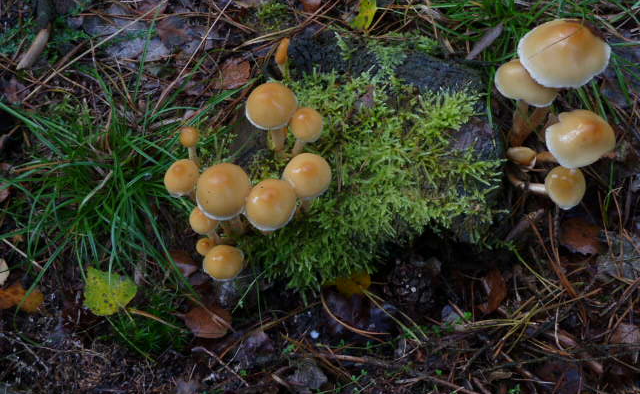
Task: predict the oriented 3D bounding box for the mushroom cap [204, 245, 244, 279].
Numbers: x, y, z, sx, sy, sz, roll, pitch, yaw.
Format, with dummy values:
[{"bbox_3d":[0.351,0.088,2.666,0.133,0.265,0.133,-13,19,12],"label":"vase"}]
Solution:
[{"bbox_3d":[-0.066,0.045,0.504,0.029,0.018,0.029,0,60,0],"label":"mushroom cap"}]

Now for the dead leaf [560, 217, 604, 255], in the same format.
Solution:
[{"bbox_3d":[0.194,0.029,0.546,0.030,0.010,0.028,0,68,0],"label":"dead leaf"}]

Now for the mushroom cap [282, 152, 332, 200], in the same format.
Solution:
[{"bbox_3d":[-0.009,-0.016,0.562,0.038,0.023,0.038,2,58,-3],"label":"mushroom cap"}]

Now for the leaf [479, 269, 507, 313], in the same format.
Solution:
[{"bbox_3d":[0.140,0.077,0.601,0.020,0.010,0.036,15,59,9],"label":"leaf"}]

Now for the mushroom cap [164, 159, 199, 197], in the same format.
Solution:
[{"bbox_3d":[-0.108,-0.014,0.575,0.026,0.020,0.026,0,58,0],"label":"mushroom cap"}]

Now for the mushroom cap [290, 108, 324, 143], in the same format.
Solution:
[{"bbox_3d":[-0.009,-0.056,0.543,0.025,0.017,0.025,0,57,0],"label":"mushroom cap"}]

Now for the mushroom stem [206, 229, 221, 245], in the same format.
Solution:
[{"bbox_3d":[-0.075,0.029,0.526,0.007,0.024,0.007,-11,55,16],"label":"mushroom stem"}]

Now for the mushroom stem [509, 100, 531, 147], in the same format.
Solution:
[{"bbox_3d":[0.155,-0.058,0.577,0.011,0.055,0.011,2,57,-4],"label":"mushroom stem"}]

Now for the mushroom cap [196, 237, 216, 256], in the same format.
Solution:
[{"bbox_3d":[-0.080,0.033,0.517,0.014,0.010,0.014,0,57,0],"label":"mushroom cap"}]

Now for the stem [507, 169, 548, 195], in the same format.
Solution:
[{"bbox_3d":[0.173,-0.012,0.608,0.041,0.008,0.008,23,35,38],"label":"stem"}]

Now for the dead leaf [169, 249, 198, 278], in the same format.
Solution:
[{"bbox_3d":[-0.103,0.050,0.556,0.021,0.009,0.019,0,57,0],"label":"dead leaf"}]

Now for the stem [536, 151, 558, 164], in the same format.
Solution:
[{"bbox_3d":[0.176,-0.031,0.565,0.032,0.008,0.008,-10,58,39],"label":"stem"}]

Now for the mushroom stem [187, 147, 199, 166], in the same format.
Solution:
[{"bbox_3d":[-0.106,-0.034,0.626,0.006,0.027,0.006,-1,57,2],"label":"mushroom stem"}]

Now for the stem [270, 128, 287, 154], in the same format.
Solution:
[{"bbox_3d":[-0.034,-0.045,0.590,0.009,0.037,0.009,-2,55,3],"label":"stem"}]

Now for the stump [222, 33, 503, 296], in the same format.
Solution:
[{"bbox_3d":[0.030,-0.031,0.577,0.209,0.070,0.201,0,57,0],"label":"stump"}]

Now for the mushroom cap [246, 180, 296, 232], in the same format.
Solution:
[{"bbox_3d":[-0.034,0.002,0.500,0.036,0.022,0.036,0,57,0],"label":"mushroom cap"}]

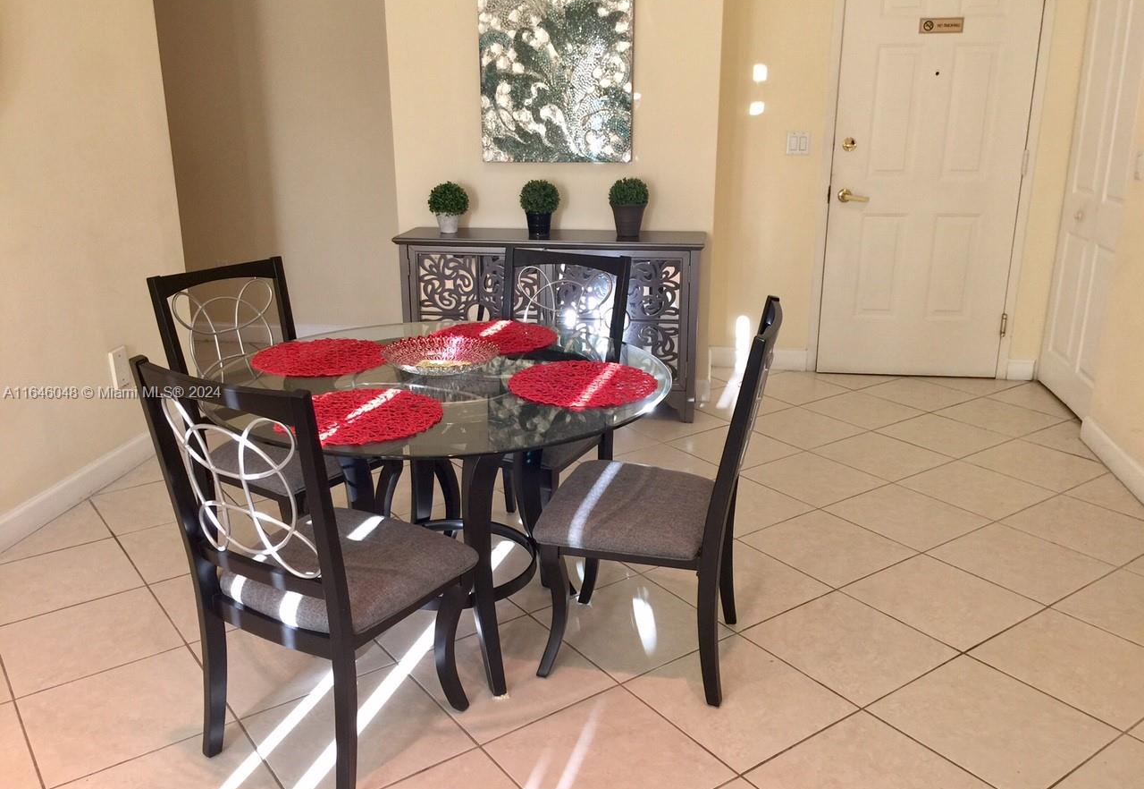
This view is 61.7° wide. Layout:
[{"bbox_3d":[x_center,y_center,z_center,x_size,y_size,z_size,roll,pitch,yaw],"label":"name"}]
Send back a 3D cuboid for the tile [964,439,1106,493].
[{"bbox_3d":[1.854,0.287,3.843,0.417,0.010,0.417,-12,21,-34],"label":"tile"}]

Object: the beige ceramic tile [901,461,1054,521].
[{"bbox_3d":[1.509,0.352,3.589,0.411,0.010,0.411,-12,21,-34],"label":"beige ceramic tile"}]

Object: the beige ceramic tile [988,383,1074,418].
[{"bbox_3d":[2.316,0.029,4.663,0.417,0.010,0.417,-12,21,-34],"label":"beige ceramic tile"}]

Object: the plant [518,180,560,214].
[{"bbox_3d":[-0.149,-0.891,4.332,0.180,0.158,0.180,0,17,0],"label":"plant"}]

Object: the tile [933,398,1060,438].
[{"bbox_3d":[1.940,0.108,4.373,0.411,0.010,0.411,-12,21,-34],"label":"tile"}]

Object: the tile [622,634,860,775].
[{"bbox_3d":[0.405,0.742,2.341,0.411,0.010,0.411,-12,21,-34],"label":"tile"}]

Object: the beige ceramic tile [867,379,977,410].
[{"bbox_3d":[1.750,0.004,4.836,0.420,0.010,0.420,-12,21,-34],"label":"beige ceramic tile"}]

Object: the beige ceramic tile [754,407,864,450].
[{"bbox_3d":[1.028,0.152,4.290,0.417,0.010,0.417,-12,21,-34],"label":"beige ceramic tile"}]

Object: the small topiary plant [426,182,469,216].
[{"bbox_3d":[-0.580,-0.912,4.477,0.190,0.162,0.190,3,18,9],"label":"small topiary plant"}]

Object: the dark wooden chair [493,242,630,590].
[{"bbox_3d":[-0.126,0.048,3.086,0.460,0.950,0.530,9,19,25],"label":"dark wooden chair"}]

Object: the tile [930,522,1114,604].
[{"bbox_3d":[1.457,0.544,3.120,0.420,0.010,0.420,-12,21,-34],"label":"tile"}]

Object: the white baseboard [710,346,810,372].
[{"bbox_3d":[1.037,-0.194,5.258,0.520,0.110,0.016,3,18,9],"label":"white baseboard"}]

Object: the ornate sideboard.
[{"bbox_3d":[-0.093,-0.342,4.540,1.405,0.818,0.360,3,18,9],"label":"ornate sideboard"}]

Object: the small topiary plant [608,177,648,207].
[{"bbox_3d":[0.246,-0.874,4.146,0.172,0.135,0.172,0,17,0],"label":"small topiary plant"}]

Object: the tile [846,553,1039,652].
[{"bbox_3d":[1.091,0.607,2.834,0.417,0.010,0.417,-12,21,-34],"label":"tile"}]

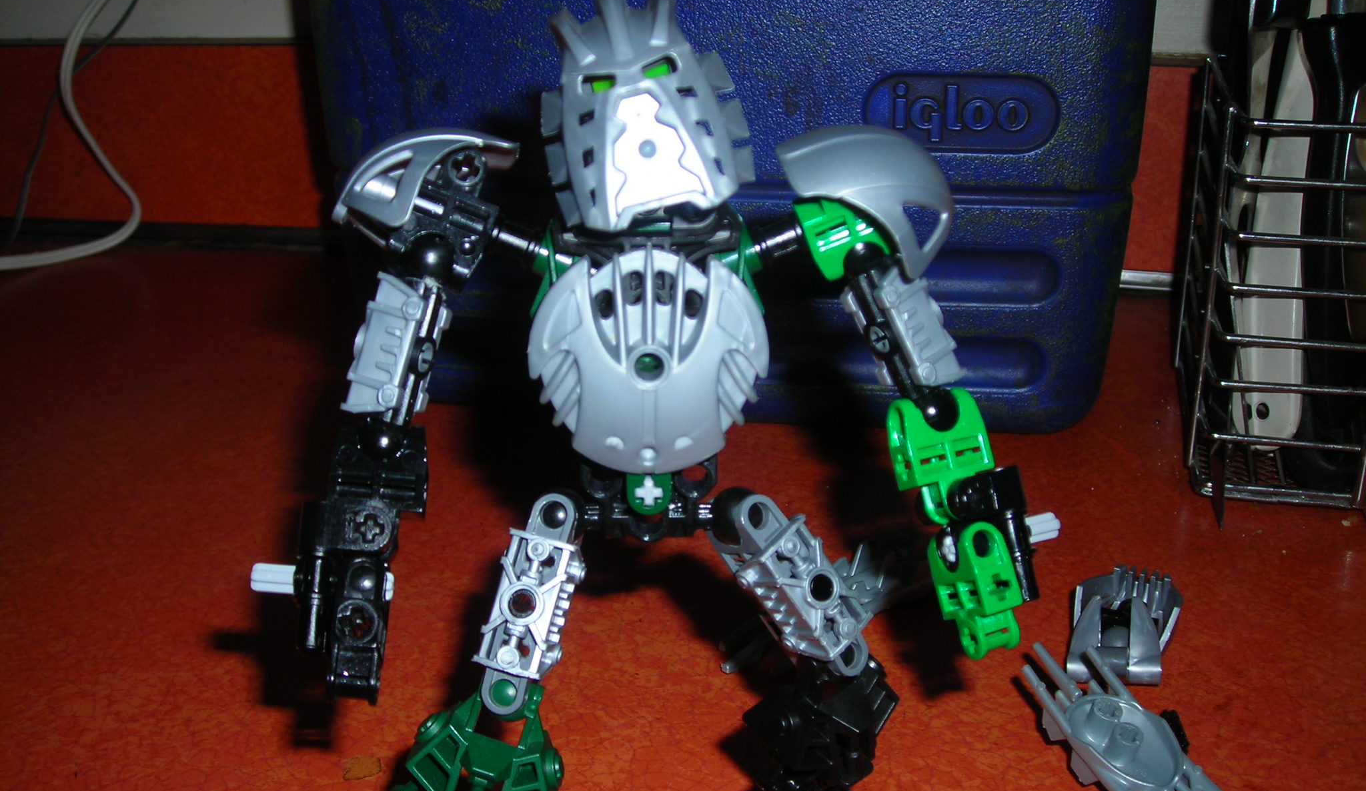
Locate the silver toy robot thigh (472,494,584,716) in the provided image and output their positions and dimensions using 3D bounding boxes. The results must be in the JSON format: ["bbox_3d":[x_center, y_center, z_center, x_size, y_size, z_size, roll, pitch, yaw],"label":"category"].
[{"bbox_3d":[-0.027,0.038,0.270,0.015,0.041,0.015,11,-6,9],"label":"silver toy robot thigh"}]

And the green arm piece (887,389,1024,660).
[{"bbox_3d":[0.055,0.026,0.299,0.021,0.054,0.019,-14,21,3],"label":"green arm piece"}]

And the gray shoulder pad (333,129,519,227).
[{"bbox_3d":[-0.046,-0.038,0.268,0.034,0.017,0.023,-20,7,0],"label":"gray shoulder pad"}]

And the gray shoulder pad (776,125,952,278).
[{"bbox_3d":[0.033,-0.036,0.268,0.034,0.021,0.023,31,15,-2],"label":"gray shoulder pad"}]

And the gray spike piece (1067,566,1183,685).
[{"bbox_3d":[0.119,0.058,0.397,0.028,0.019,0.042,8,21,24],"label":"gray spike piece"}]

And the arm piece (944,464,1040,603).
[{"bbox_3d":[0.063,0.028,0.303,0.017,0.028,0.014,-13,20,2],"label":"arm piece"}]

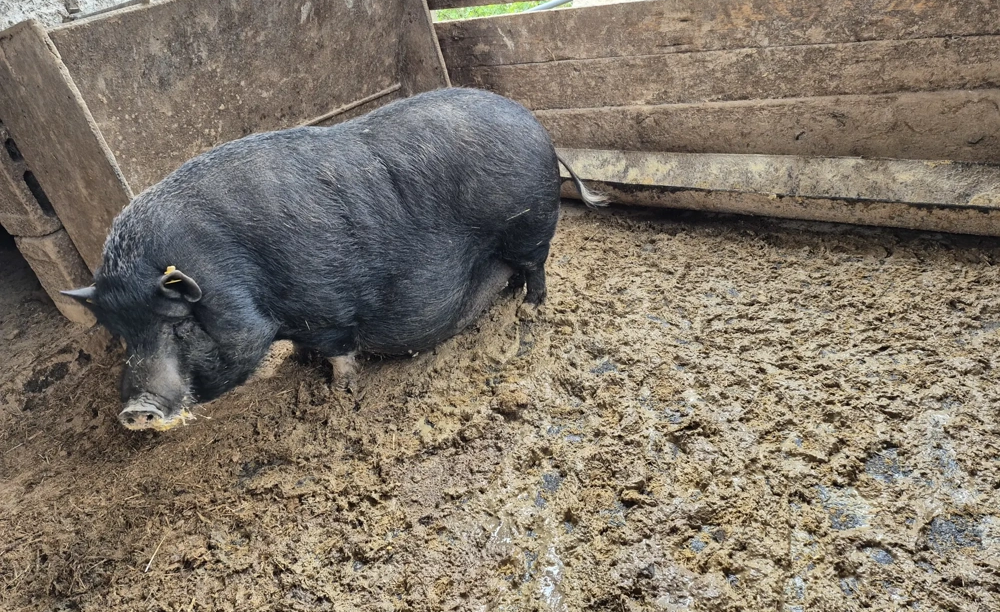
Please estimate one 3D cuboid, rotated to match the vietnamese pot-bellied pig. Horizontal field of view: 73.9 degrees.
[{"bbox_3d":[-0.426,-0.159,1.866,1.360,0.670,0.550,-24,30,-17],"label":"vietnamese pot-bellied pig"}]

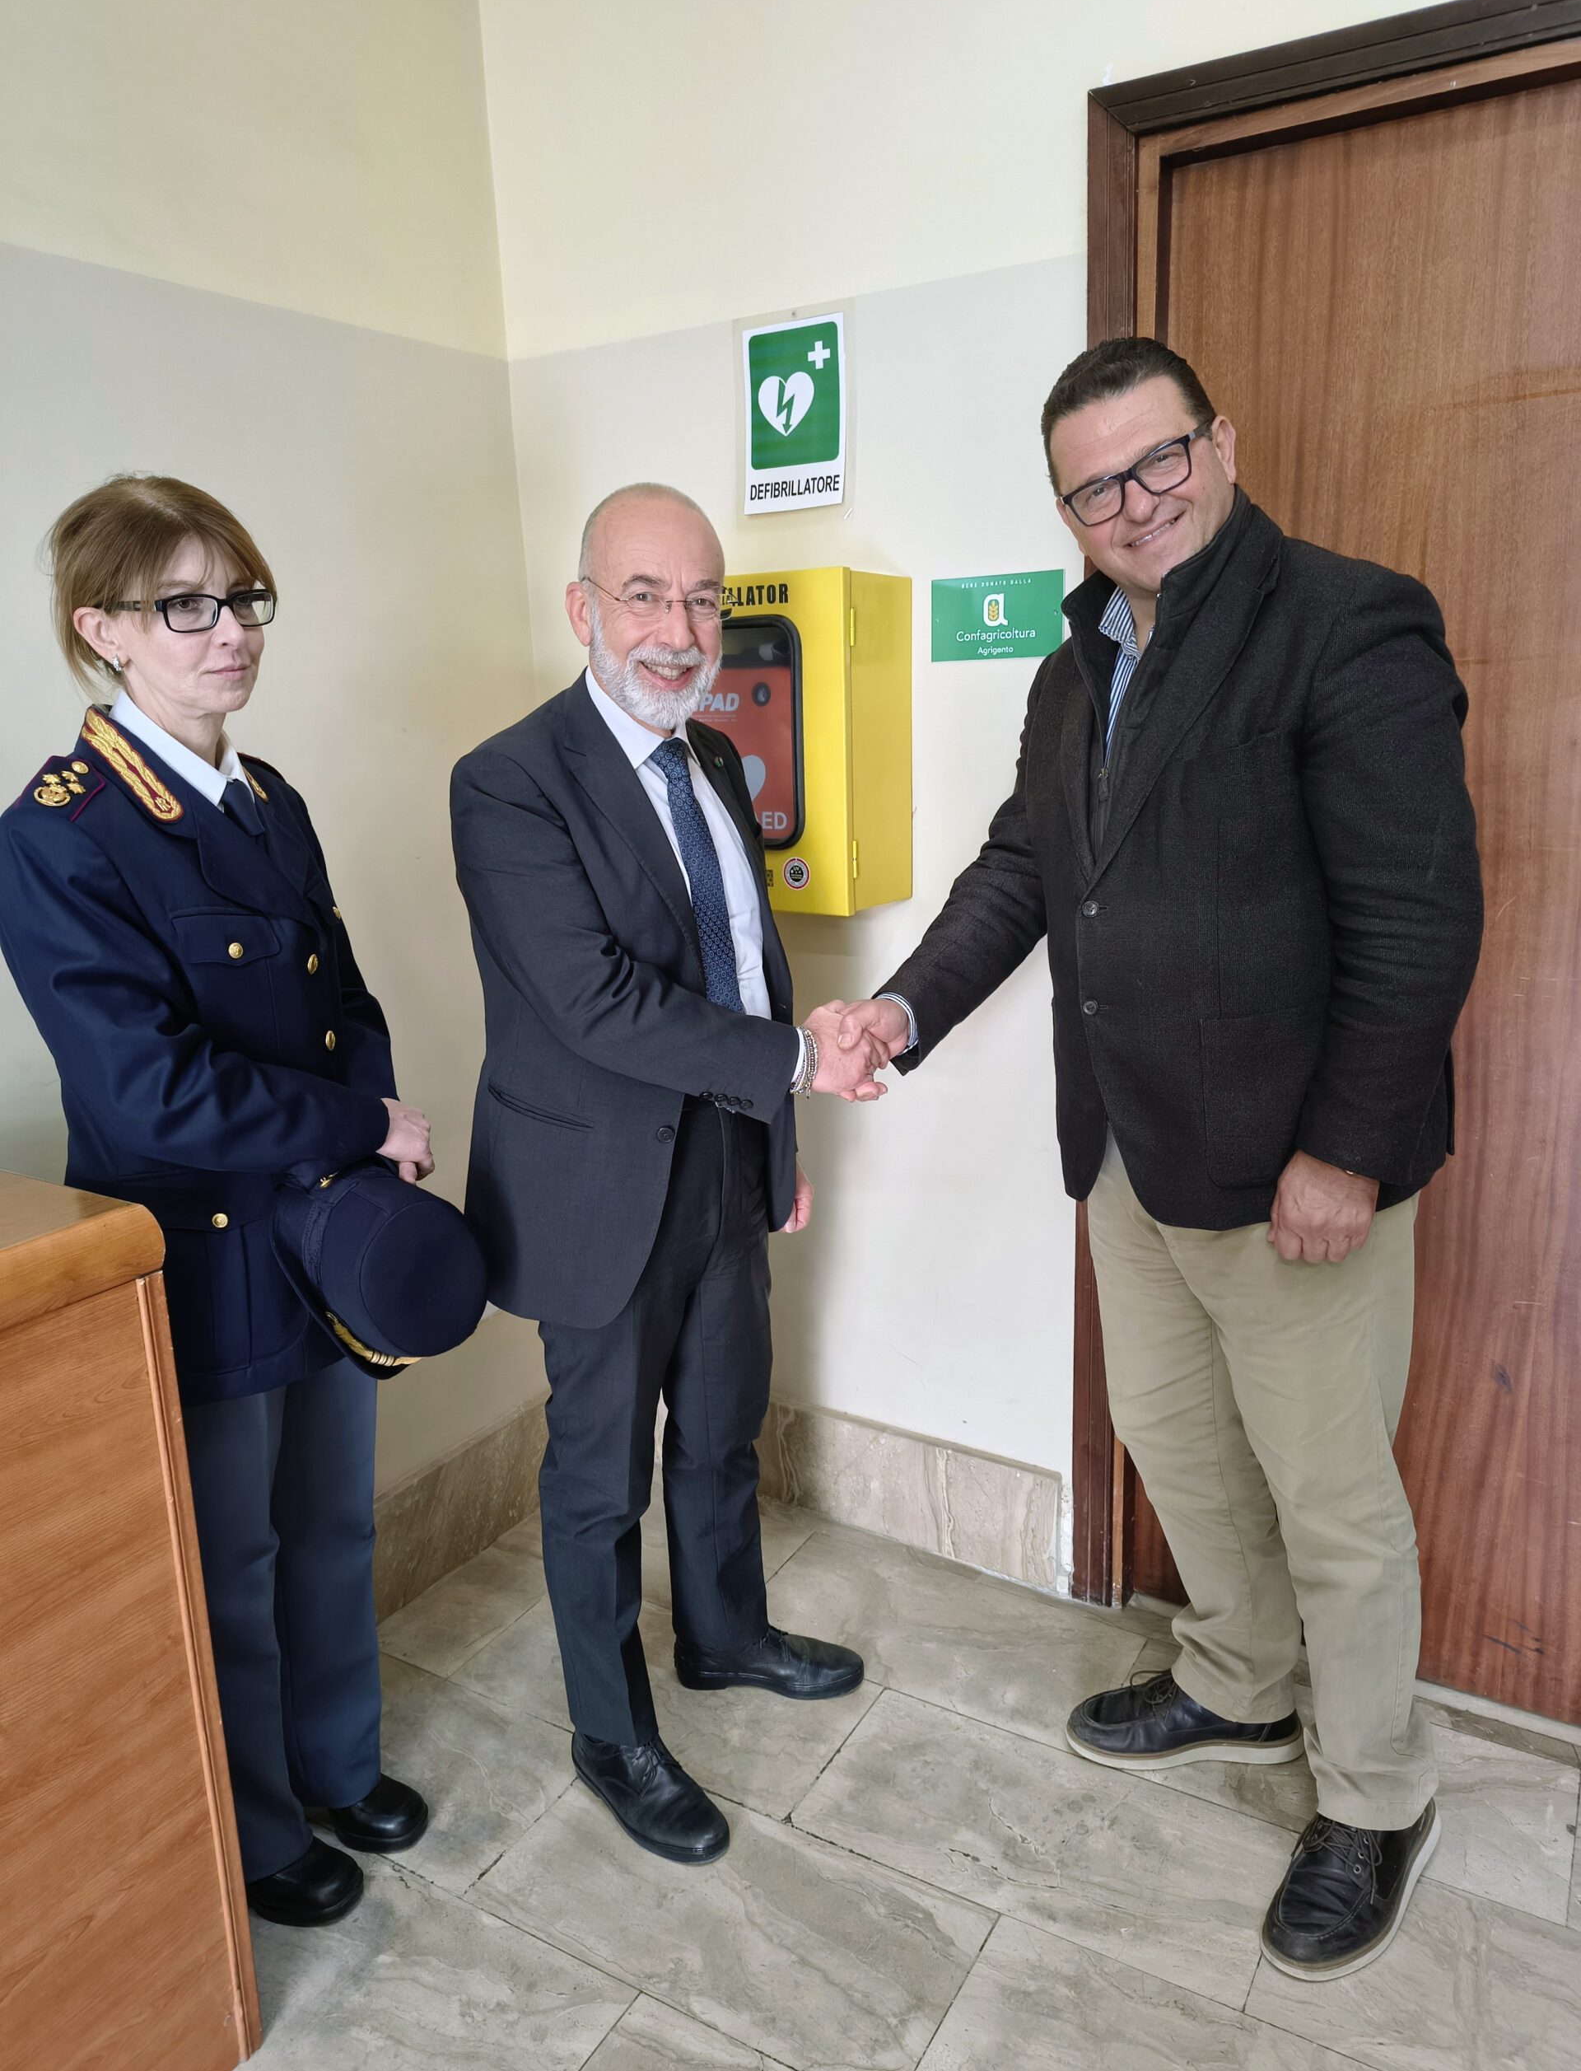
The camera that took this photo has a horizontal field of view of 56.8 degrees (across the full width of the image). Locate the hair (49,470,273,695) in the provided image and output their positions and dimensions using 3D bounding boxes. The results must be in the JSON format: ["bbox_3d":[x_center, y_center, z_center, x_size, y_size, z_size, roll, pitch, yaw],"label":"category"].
[{"bbox_3d":[-0.675,-0.486,1.555,0.230,0.220,0.195,5,15,27],"label":"hair"}]

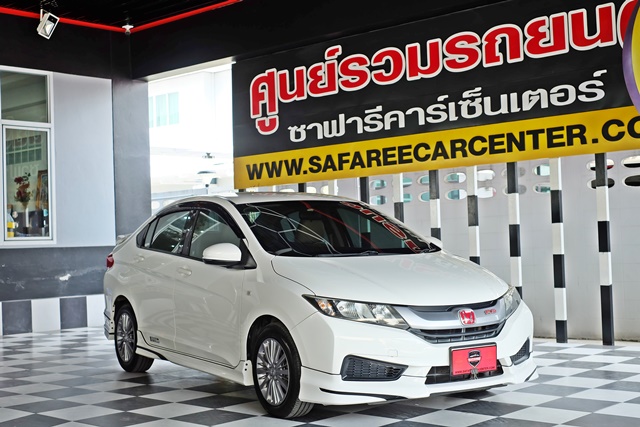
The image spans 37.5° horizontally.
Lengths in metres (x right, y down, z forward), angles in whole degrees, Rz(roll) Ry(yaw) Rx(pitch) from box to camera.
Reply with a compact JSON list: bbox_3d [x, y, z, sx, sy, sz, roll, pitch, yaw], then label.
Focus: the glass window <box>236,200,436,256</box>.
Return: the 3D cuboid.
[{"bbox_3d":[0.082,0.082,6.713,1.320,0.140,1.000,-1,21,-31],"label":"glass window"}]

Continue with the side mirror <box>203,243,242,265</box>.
[{"bbox_3d":[-0.624,0.264,6.204,0.250,0.155,0.160,-1,-2,-31],"label":"side mirror"}]

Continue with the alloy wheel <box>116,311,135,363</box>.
[{"bbox_3d":[-1.591,1.063,8.062,0.170,0.425,0.425,-1,-2,-31],"label":"alloy wheel"}]

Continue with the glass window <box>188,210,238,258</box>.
[{"bbox_3d":[-0.729,0.156,6.766,0.080,0.430,0.930,22,-13,-29],"label":"glass window"}]

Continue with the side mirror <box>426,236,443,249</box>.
[{"bbox_3d":[0.828,0.263,7.222,0.250,0.165,0.150,-1,-2,-31],"label":"side mirror"}]

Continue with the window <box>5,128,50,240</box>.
[{"bbox_3d":[-3.738,-0.382,12.085,0.080,1.450,0.680,-3,-2,42],"label":"window"}]

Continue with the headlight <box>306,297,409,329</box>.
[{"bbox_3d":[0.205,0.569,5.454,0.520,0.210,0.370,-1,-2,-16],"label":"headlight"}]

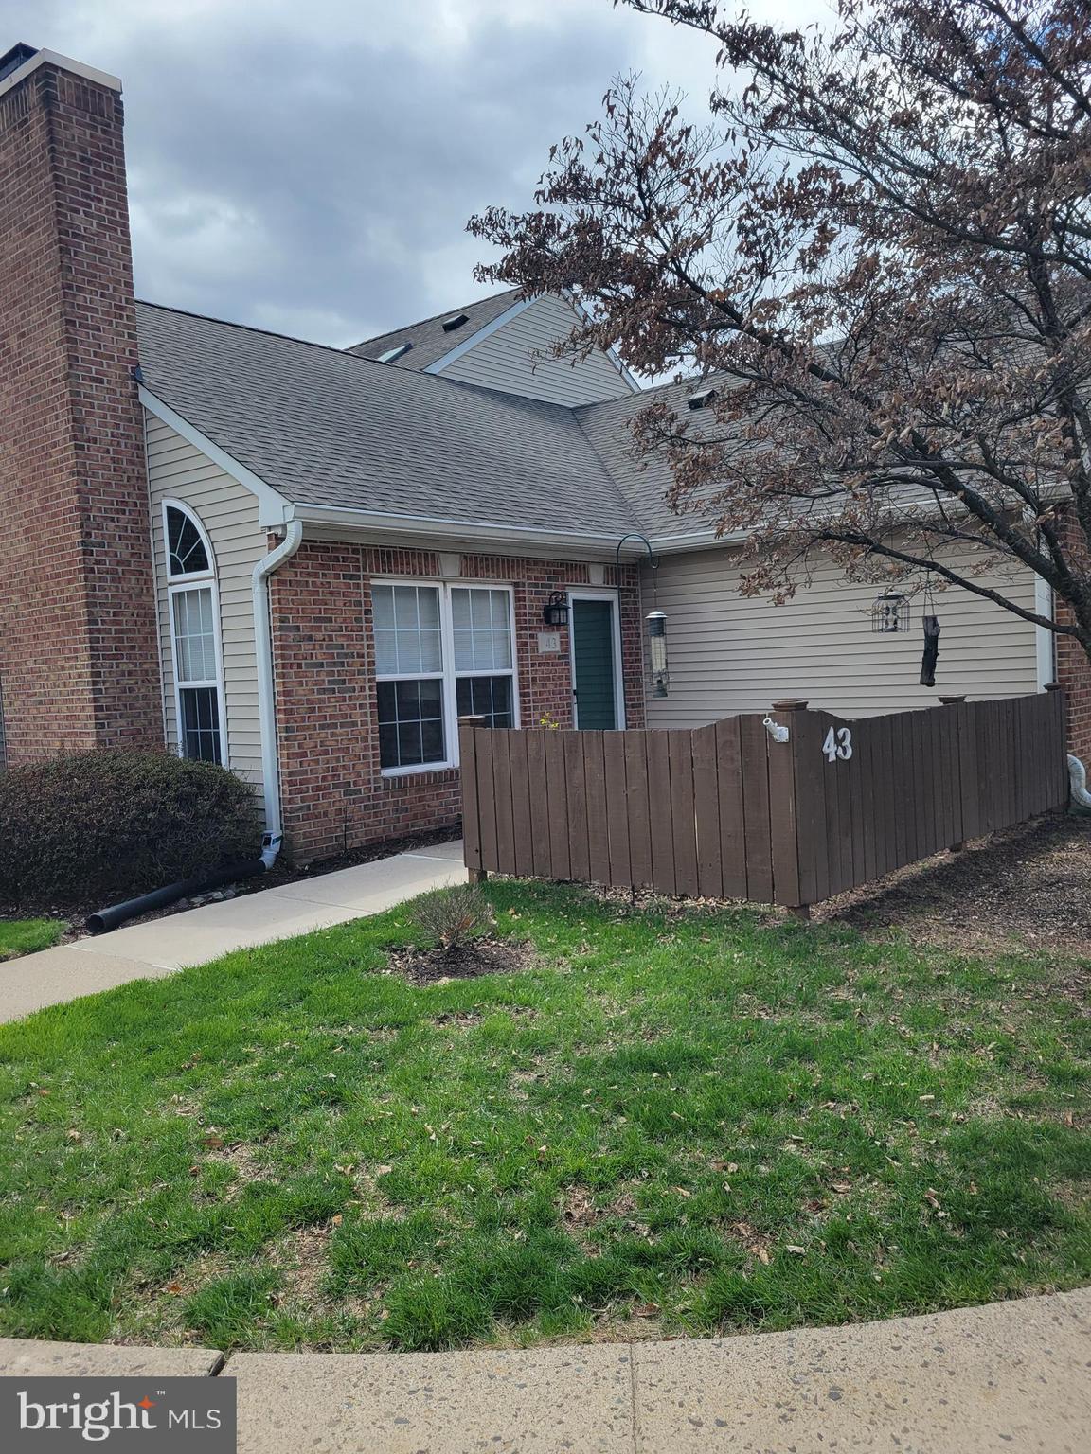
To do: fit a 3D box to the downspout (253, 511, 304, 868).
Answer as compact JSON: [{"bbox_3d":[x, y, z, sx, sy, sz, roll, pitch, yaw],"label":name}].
[{"bbox_3d":[-1.901,-0.213,7.987,0.600,2.510,0.150,0,4,39],"label":"downspout"}]

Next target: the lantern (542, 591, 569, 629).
[{"bbox_3d":[0.114,-1.110,10.454,0.230,0.320,0.165,0,4,39],"label":"lantern"}]

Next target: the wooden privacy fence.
[{"bbox_3d":[1.897,0.265,8.089,2.413,1.110,4.700,0,4,41],"label":"wooden privacy fence"}]

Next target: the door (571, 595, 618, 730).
[{"bbox_3d":[0.548,-0.305,11.247,0.080,2.060,0.850,0,4,39],"label":"door"}]

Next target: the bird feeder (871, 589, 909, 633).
[{"bbox_3d":[1.989,-0.668,6.300,0.223,0.259,0.223,0,4,39],"label":"bird feeder"}]

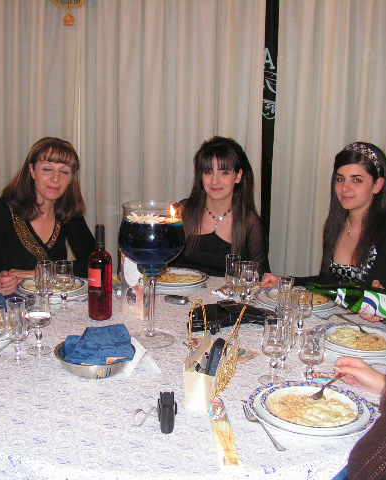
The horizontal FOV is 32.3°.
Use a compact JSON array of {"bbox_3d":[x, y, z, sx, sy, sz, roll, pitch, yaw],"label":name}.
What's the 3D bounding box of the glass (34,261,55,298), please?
[{"bbox_3d":[-0.485,0.141,2.179,0.061,0.147,0.061,1,12,0],"label":"glass"}]

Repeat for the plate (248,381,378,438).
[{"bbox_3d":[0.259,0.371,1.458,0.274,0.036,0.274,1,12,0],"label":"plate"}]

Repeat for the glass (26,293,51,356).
[{"bbox_3d":[-0.412,0.223,1.782,0.066,0.158,0.066,2,10,0],"label":"glass"}]

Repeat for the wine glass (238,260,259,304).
[{"bbox_3d":[0.192,0.142,2.253,0.065,0.138,0.065,1,12,0],"label":"wine glass"}]

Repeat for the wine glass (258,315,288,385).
[{"bbox_3d":[0.200,0.267,1.627,0.070,0.165,0.070,1,12,0],"label":"wine glass"}]

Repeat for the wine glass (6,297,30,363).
[{"bbox_3d":[-0.454,0.233,1.719,0.057,0.166,0.057,1,12,0],"label":"wine glass"}]

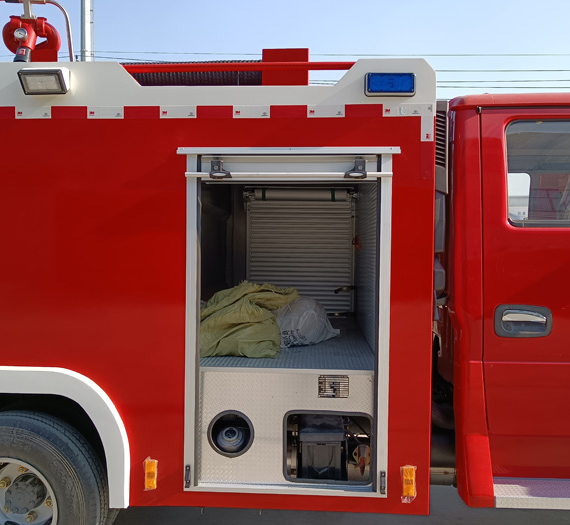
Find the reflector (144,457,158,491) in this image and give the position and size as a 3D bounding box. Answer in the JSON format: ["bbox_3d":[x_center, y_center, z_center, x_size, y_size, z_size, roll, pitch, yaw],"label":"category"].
[{"bbox_3d":[-0.553,0.870,2.233,0.053,0.126,0.022,1,1,3],"label":"reflector"}]

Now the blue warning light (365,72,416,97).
[{"bbox_3d":[0.415,-0.704,2.144,0.200,0.095,0.038,1,1,3],"label":"blue warning light"}]

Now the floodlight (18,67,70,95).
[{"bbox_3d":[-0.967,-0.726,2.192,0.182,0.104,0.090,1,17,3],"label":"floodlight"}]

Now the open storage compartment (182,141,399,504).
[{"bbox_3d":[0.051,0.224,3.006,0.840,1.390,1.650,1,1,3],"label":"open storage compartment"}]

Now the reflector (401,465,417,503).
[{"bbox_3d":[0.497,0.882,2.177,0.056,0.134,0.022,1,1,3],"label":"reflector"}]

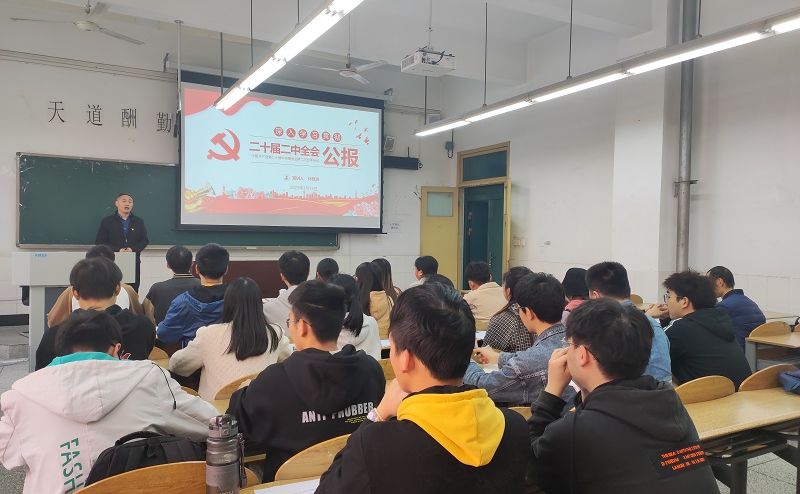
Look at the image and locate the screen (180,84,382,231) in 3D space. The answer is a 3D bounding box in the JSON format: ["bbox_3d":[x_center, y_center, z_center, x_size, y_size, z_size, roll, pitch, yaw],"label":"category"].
[{"bbox_3d":[-1.679,-1.263,8.764,3.125,1.997,0.060,0,1,-29],"label":"screen"}]

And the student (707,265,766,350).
[{"bbox_3d":[2.380,0.752,4.356,0.520,1.215,0.680,0,1,-29],"label":"student"}]

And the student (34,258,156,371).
[{"bbox_3d":[-1.229,0.686,2.369,0.500,1.295,0.700,0,1,-29],"label":"student"}]

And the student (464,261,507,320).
[{"bbox_3d":[0.523,0.725,4.434,0.500,1.250,0.720,0,1,-29],"label":"student"}]

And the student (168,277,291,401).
[{"bbox_3d":[-0.794,0.745,2.647,0.500,1.230,0.720,0,1,-29],"label":"student"}]

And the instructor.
[{"bbox_3d":[-3.380,0.199,7.054,0.570,1.690,0.360,0,1,-34],"label":"instructor"}]

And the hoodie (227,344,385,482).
[{"bbox_3d":[-0.303,0.607,1.851,0.470,0.600,0.430,0,1,-29],"label":"hoodie"}]

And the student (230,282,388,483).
[{"bbox_3d":[-0.294,0.737,1.914,0.540,1.244,0.690,0,1,-36],"label":"student"}]

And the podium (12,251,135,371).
[{"bbox_3d":[-3.325,0.636,5.930,1.060,1.180,0.700,0,1,-29],"label":"podium"}]

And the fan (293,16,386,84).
[{"bbox_3d":[-0.670,-2.549,7.162,1.270,0.850,1.270,0,1,-29],"label":"fan"}]

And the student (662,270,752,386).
[{"bbox_3d":[1.254,0.735,2.732,0.530,1.270,0.680,0,1,-37],"label":"student"}]

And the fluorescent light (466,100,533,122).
[{"bbox_3d":[1.127,-1.596,6.728,0.140,0.090,1.210,0,1,-29],"label":"fluorescent light"}]

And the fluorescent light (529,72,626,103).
[{"bbox_3d":[1.715,-1.565,5.659,0.140,0.090,1.210,0,1,-29],"label":"fluorescent light"}]

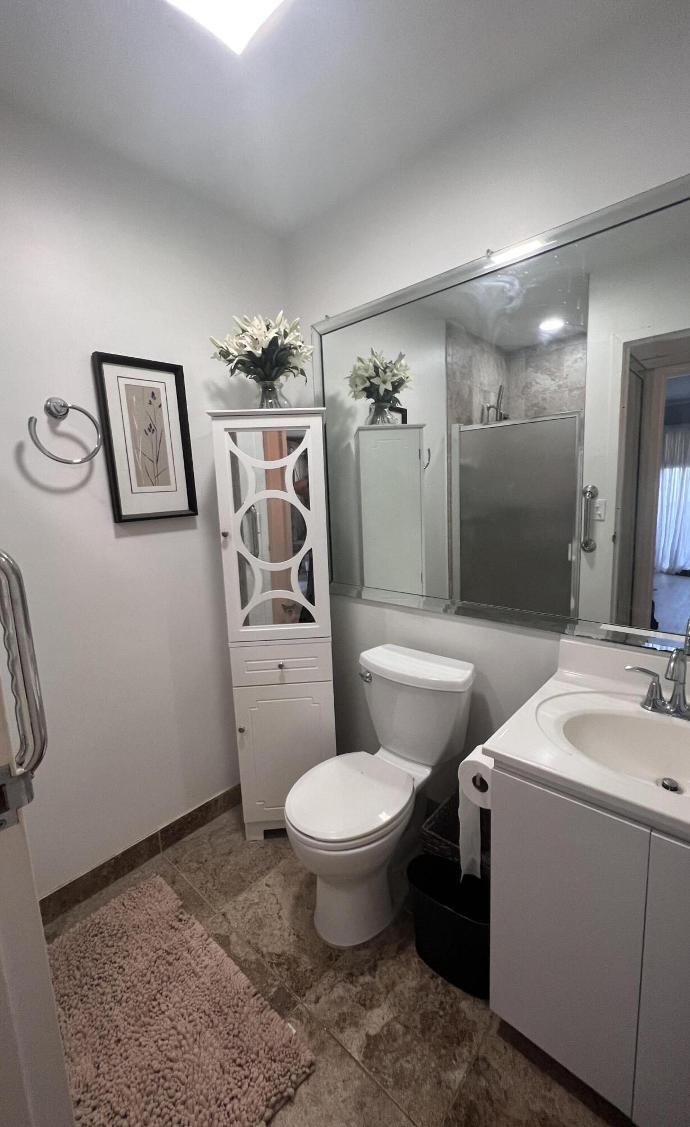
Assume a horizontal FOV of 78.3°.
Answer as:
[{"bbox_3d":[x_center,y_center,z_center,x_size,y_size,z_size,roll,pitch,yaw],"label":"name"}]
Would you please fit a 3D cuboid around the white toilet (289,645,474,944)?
[{"bbox_3d":[0.093,0.756,1.463,0.400,0.738,0.680,5,12,41],"label":"white toilet"}]

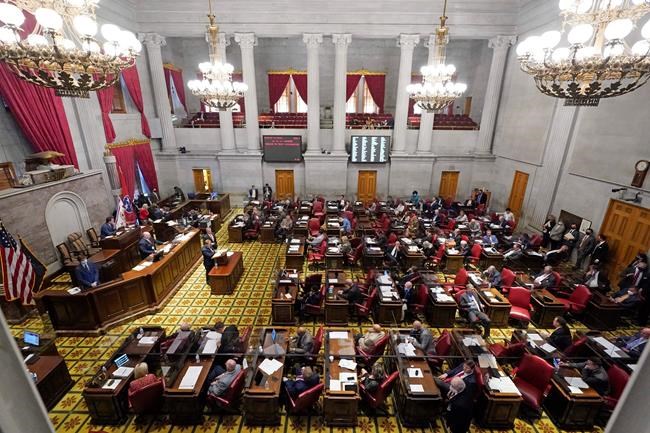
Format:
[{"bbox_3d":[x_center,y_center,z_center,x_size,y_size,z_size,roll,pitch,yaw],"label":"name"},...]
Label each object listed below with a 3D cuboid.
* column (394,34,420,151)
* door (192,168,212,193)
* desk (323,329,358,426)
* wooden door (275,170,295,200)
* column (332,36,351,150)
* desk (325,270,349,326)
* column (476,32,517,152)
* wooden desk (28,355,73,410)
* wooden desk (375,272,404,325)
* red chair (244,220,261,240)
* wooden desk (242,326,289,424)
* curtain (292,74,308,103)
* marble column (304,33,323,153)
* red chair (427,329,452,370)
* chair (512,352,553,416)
[{"bbox_3d":[5.052,-7.542,18.383,1.250,6.827,1.200,0,18,0],"label":"column"},{"bbox_3d":[-8.119,-1.837,19.306,1.280,2.500,0.140,1,19,1],"label":"door"},{"bbox_3d":[0.337,3.494,6.502,0.690,0.735,1.920,1,19,0],"label":"desk"},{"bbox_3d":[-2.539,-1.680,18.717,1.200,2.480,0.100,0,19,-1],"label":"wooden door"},{"bbox_3d":[1.005,-7.538,18.372,1.250,6.823,1.200,0,18,0],"label":"column"},{"bbox_3d":[0.351,2.535,9.273,0.690,0.790,1.920,0,19,-1],"label":"desk"},{"bbox_3d":[10.249,-7.217,17.558,1.200,6.680,1.200,1,19,1],"label":"column"},{"bbox_3d":[-6.173,3.741,5.926,0.720,0.750,1.450,0,18,1],"label":"wooden desk"},{"bbox_3d":[1.921,2.539,9.284,0.680,0.790,1.900,0,19,-1],"label":"wooden desk"},{"bbox_3d":[-3.563,0.706,14.424,0.660,1.030,0.640,0,18,0],"label":"red chair"},{"bbox_3d":[-1.177,3.465,6.428,0.680,0.800,1.820,1,19,1],"label":"wooden desk"},{"bbox_3d":[-1.829,-9.669,22.388,1.455,2.355,0.220,0,18,0],"label":"curtain"},{"bbox_3d":[-0.721,-7.537,18.368,1.250,6.822,1.200,0,18,0],"label":"marble column"},{"bbox_3d":[2.550,3.234,6.776,0.670,1.060,0.630,-1,19,-5],"label":"red chair"},{"bbox_3d":[4.305,3.555,6.059,0.670,1.080,0.690,16,24,40],"label":"chair"}]

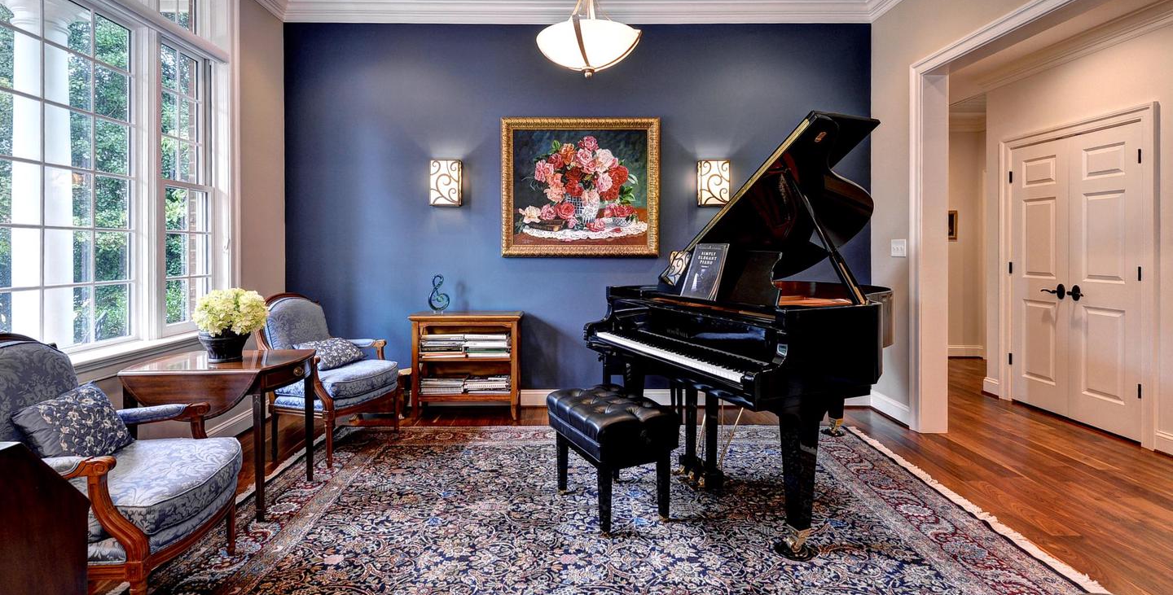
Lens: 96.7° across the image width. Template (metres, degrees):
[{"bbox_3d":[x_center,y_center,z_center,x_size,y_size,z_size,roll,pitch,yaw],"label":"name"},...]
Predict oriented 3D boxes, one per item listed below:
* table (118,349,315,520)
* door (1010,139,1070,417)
[{"bbox_3d":[-1.740,0.653,2.525,0.660,0.690,0.500,0,3,0],"label":"table"},{"bbox_3d":[3.419,-0.157,3.940,0.045,2.020,0.465,0,3,-2],"label":"door"}]

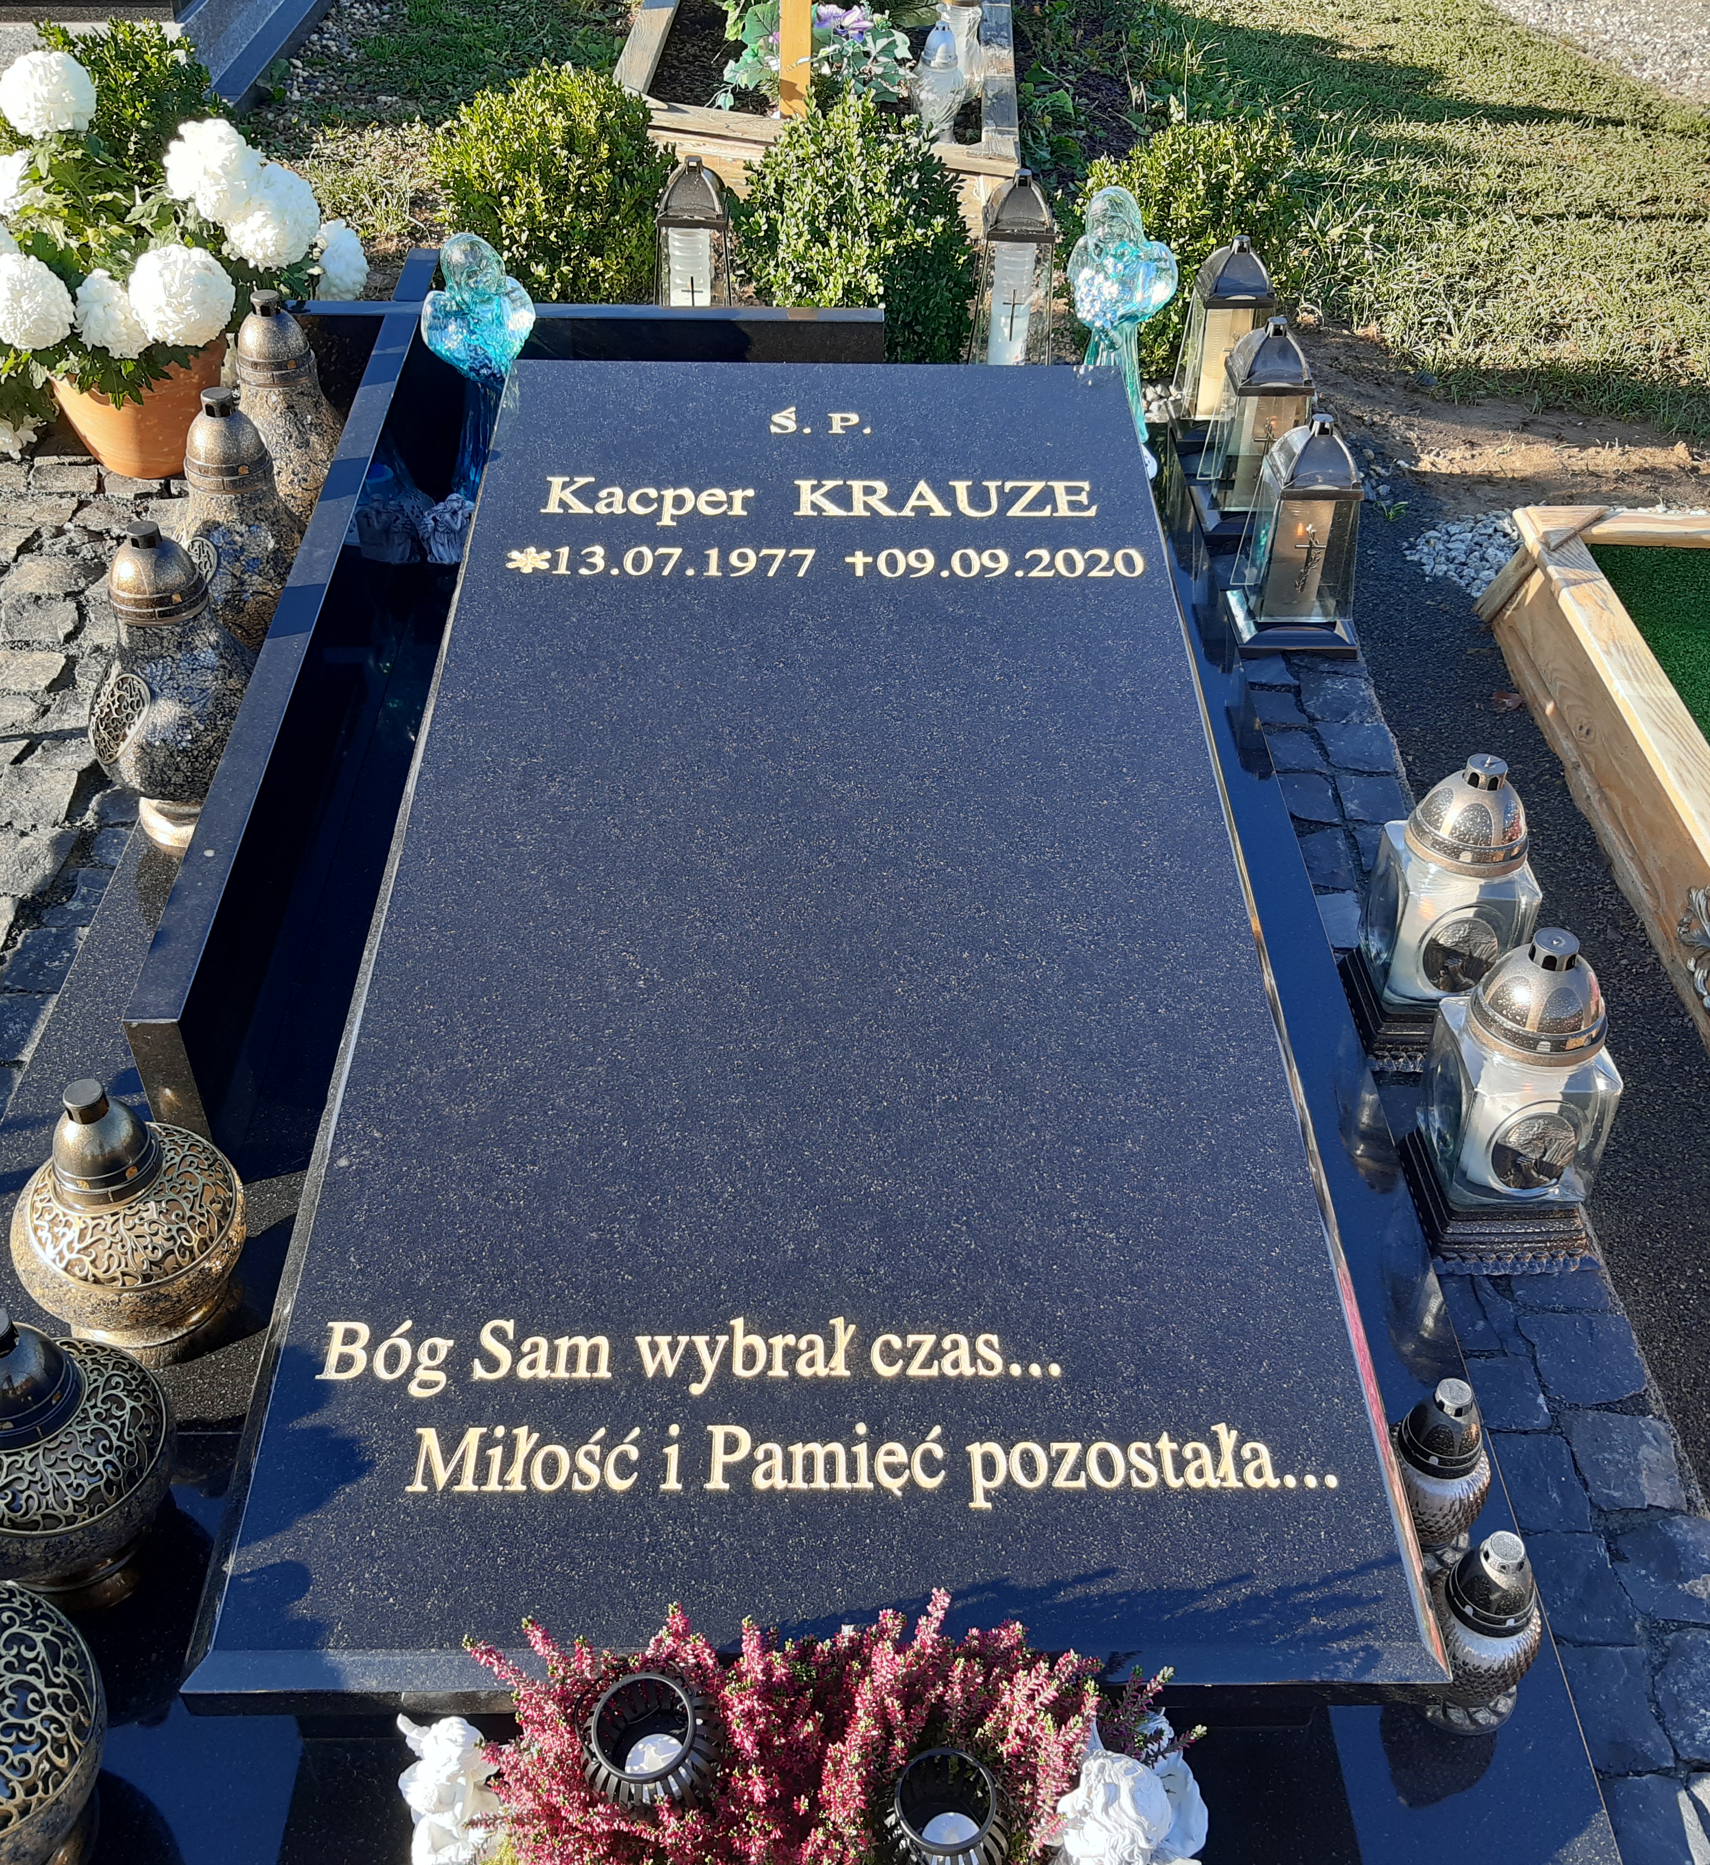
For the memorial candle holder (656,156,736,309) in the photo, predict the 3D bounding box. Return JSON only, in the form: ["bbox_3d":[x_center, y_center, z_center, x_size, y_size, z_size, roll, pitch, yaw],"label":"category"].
[{"bbox_3d":[-0.248,-1.072,3.006,0.155,0.335,0.155,-1,39,0],"label":"memorial candle holder"}]

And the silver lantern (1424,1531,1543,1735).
[{"bbox_3d":[0.462,0.503,1.375,0.086,0.176,0.086,0,40,-1],"label":"silver lantern"}]

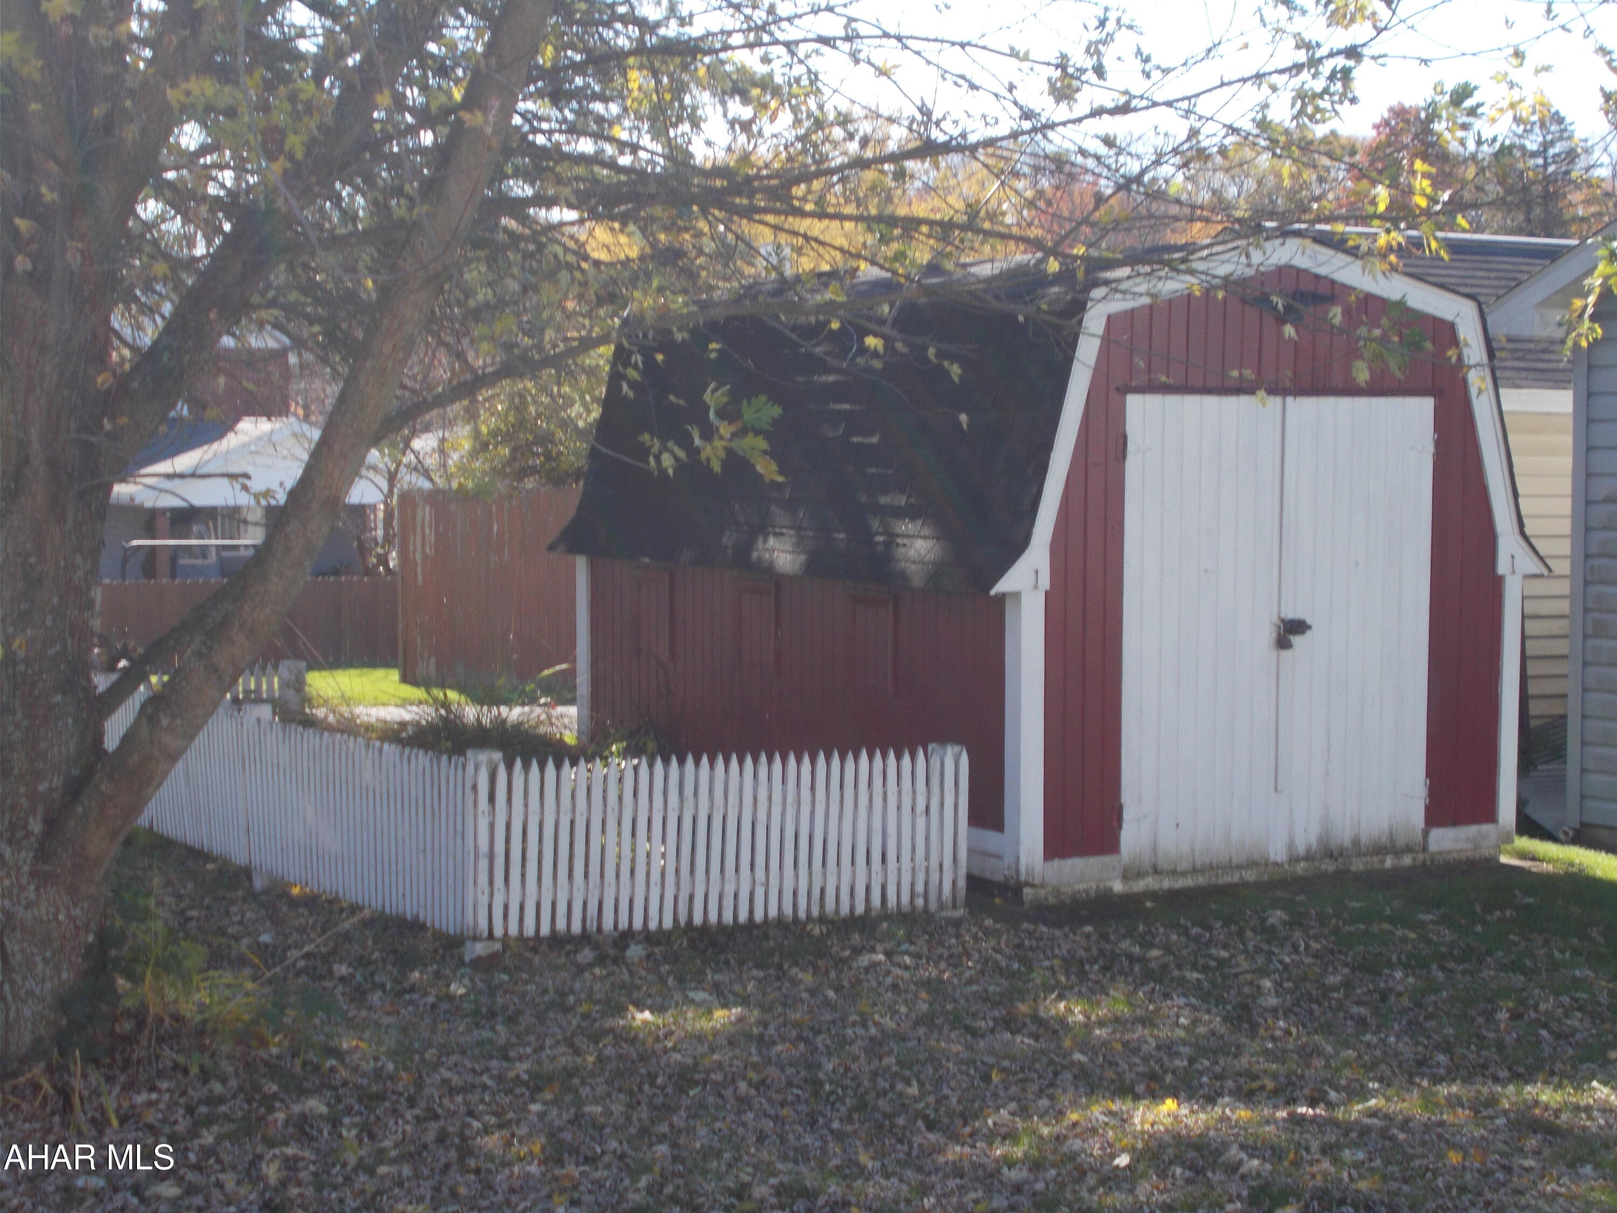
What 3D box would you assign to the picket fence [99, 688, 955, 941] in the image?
[{"bbox_3d":[-1.289,0.688,12.329,1.940,0.655,4.000,-2,4,-30],"label":"picket fence"}]

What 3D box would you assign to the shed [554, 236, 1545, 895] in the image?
[{"bbox_3d":[0.911,-0.292,13.558,2.750,2.490,3.800,-2,4,-30],"label":"shed"}]

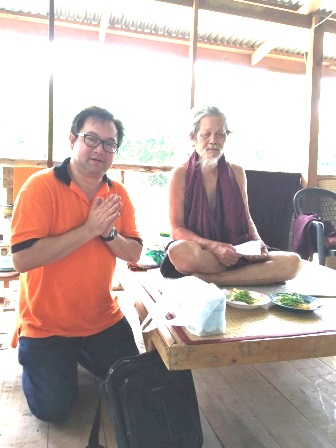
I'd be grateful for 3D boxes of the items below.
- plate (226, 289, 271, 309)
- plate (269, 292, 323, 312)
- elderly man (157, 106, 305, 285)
[{"bbox_3d":[0.304,0.293,1.435,0.200,0.045,0.200,3,7,0],"label":"plate"},{"bbox_3d":[0.487,0.301,1.420,0.205,0.045,0.205,3,7,0],"label":"plate"},{"bbox_3d":[0.310,-0.170,1.950,0.700,0.840,0.580,1,7,-16],"label":"elderly man"}]

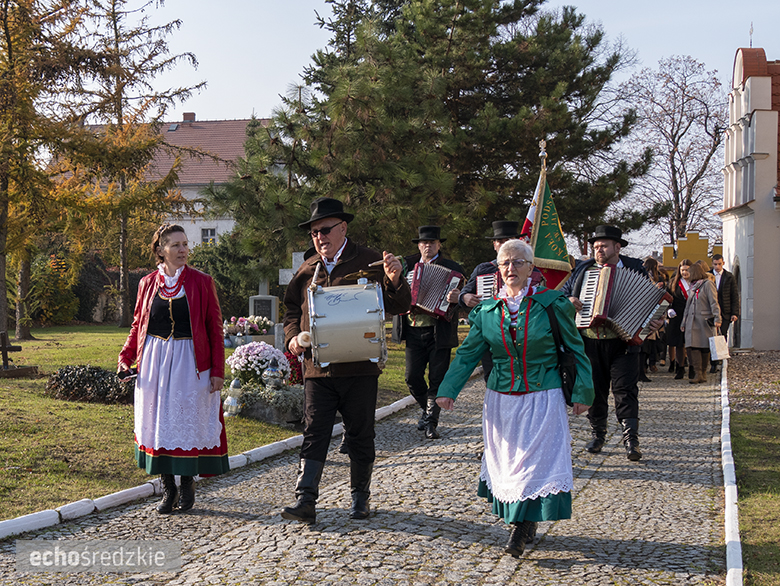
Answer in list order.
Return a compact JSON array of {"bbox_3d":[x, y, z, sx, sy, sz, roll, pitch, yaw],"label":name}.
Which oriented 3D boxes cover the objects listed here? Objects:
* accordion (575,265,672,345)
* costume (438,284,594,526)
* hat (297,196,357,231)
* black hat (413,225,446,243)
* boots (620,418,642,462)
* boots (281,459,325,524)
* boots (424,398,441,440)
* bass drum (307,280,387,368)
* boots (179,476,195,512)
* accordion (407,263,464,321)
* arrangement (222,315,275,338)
[{"bbox_3d":[1.784,0.088,7.220,0.700,0.550,0.300,15,0,14],"label":"accordion"},{"bbox_3d":[0.632,0.557,4.730,0.760,1.190,0.500,0,0,16],"label":"costume"},{"bbox_3d":[-0.357,-0.445,5.330,0.280,0.145,0.320,-4,8,30],"label":"hat"},{"bbox_3d":[0.348,-0.516,8.380,0.290,0.145,0.310,1,0,12],"label":"black hat"},{"bbox_3d":[1.854,1.132,7.270,0.130,0.335,0.300,1,-5,12],"label":"boots"},{"bbox_3d":[-0.487,1.098,5.240,0.125,0.365,0.300,2,-9,33],"label":"boots"},{"bbox_3d":[0.381,1.113,8.400,0.125,0.380,0.290,0,0,0],"label":"boots"},{"bbox_3d":[-0.230,0.170,5.120,0.400,0.450,0.450,4,0,-3],"label":"bass drum"},{"bbox_3d":[-1.190,1.152,5.550,0.100,0.250,0.260,0,0,-3],"label":"boots"},{"bbox_3d":[0.374,-0.009,8.150,0.480,0.430,0.230,13,-2,19],"label":"accordion"},{"bbox_3d":[-2.944,0.697,19.700,1.020,0.480,0.600,0,0,3],"label":"arrangement"}]

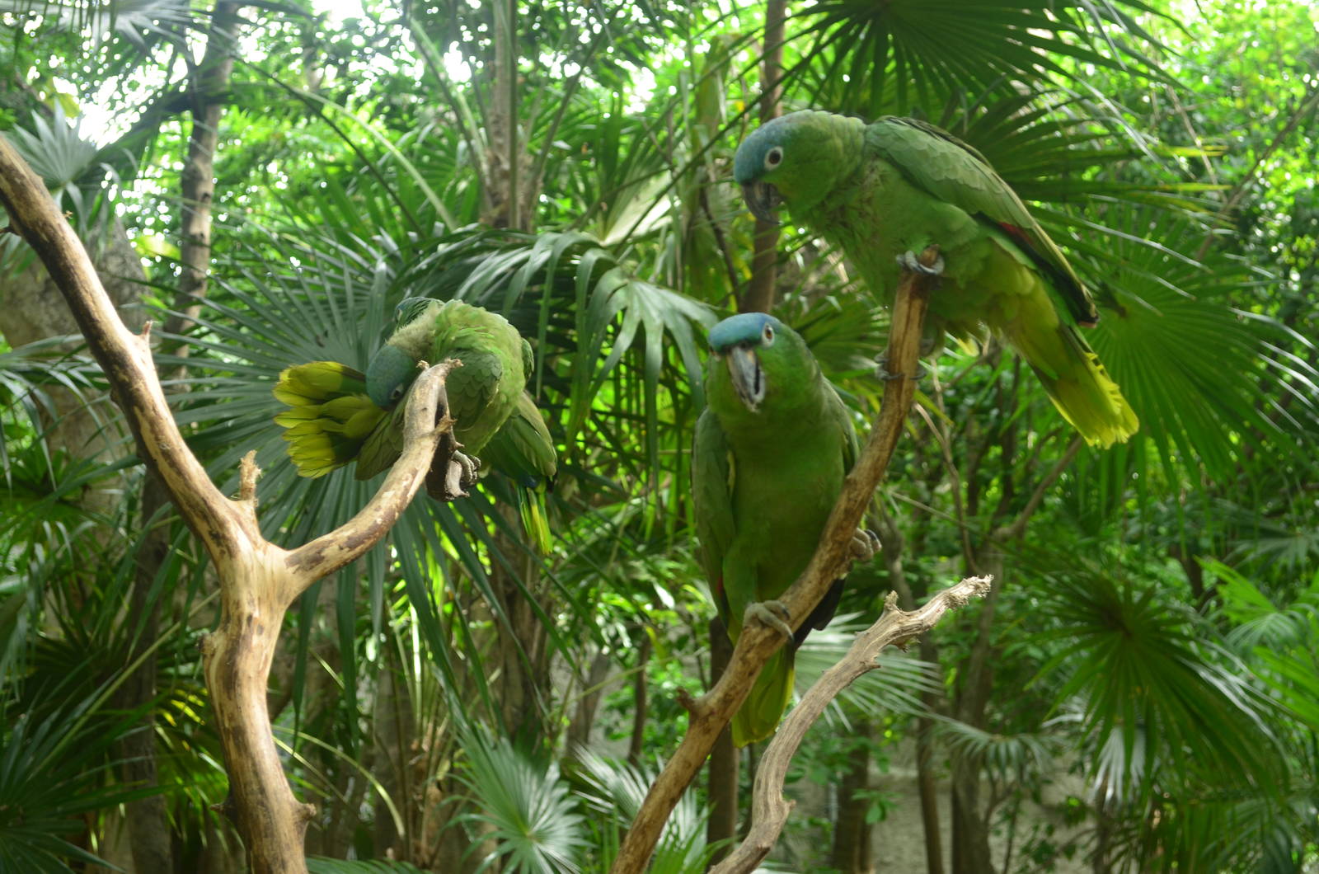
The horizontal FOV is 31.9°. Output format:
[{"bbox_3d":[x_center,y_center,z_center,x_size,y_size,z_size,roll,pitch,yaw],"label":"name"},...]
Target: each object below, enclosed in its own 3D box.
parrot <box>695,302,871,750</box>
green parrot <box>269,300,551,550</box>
[{"bbox_3d":[0.092,0.069,1.730,0.135,0.315,0.180,0,-3,-3],"label":"parrot"},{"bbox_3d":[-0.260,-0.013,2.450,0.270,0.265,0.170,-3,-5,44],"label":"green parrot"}]

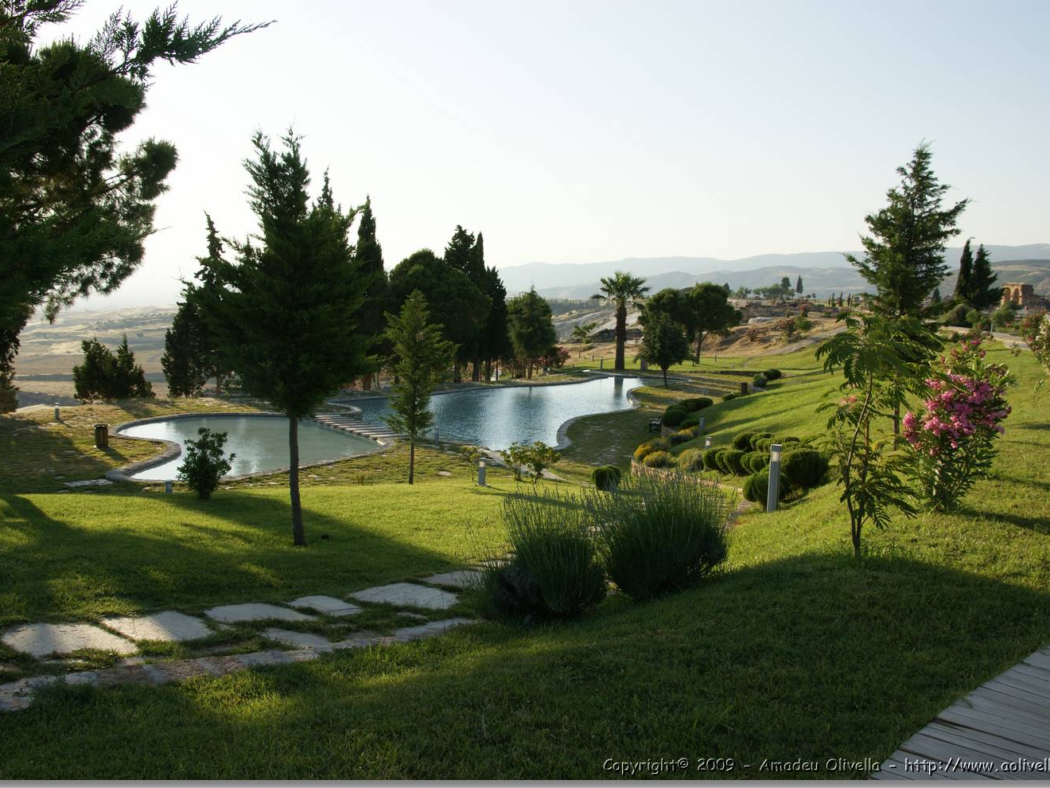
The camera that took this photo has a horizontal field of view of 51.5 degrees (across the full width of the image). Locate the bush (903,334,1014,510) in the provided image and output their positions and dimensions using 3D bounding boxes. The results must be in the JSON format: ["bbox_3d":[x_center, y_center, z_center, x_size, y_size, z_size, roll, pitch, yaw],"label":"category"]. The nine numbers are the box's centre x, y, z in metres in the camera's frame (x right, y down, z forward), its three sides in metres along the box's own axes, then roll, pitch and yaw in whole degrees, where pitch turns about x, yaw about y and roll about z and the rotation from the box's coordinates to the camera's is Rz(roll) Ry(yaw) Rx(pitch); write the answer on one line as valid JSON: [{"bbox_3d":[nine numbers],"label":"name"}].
[{"bbox_3d":[4.665,0.299,11.700,1.193,1.896,1.134,2,6,22],"label":"bush"}]

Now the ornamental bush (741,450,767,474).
[{"bbox_3d":[4.424,1.302,21.000,0.540,0.460,0.540,0,6,0],"label":"ornamental bush"}]

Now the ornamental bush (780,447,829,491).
[{"bbox_3d":[3.854,1.033,15.000,0.670,0.580,0.670,0,6,0],"label":"ornamental bush"}]

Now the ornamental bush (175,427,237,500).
[{"bbox_3d":[-7.038,1.518,24.000,1.316,1.478,1.316,0,6,0],"label":"ornamental bush"}]

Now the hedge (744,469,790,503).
[{"bbox_3d":[3.222,1.240,14.501,0.609,0.483,0.609,1,6,13],"label":"hedge"}]

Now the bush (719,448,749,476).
[{"bbox_3d":[3.979,1.301,20.700,0.580,0.520,0.580,0,6,0],"label":"bush"}]

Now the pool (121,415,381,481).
[{"bbox_3d":[-10.699,1.905,41.785,9.514,0.500,18.039,-2,6,-19],"label":"pool"}]

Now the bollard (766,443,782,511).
[{"bbox_3d":[3.098,1.039,13.500,0.130,0.840,0.130,3,6,0],"label":"bollard"}]

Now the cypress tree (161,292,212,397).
[{"bbox_3d":[-18.701,-2.762,60.000,2.900,5.900,2.800,0,6,0],"label":"cypress tree"}]

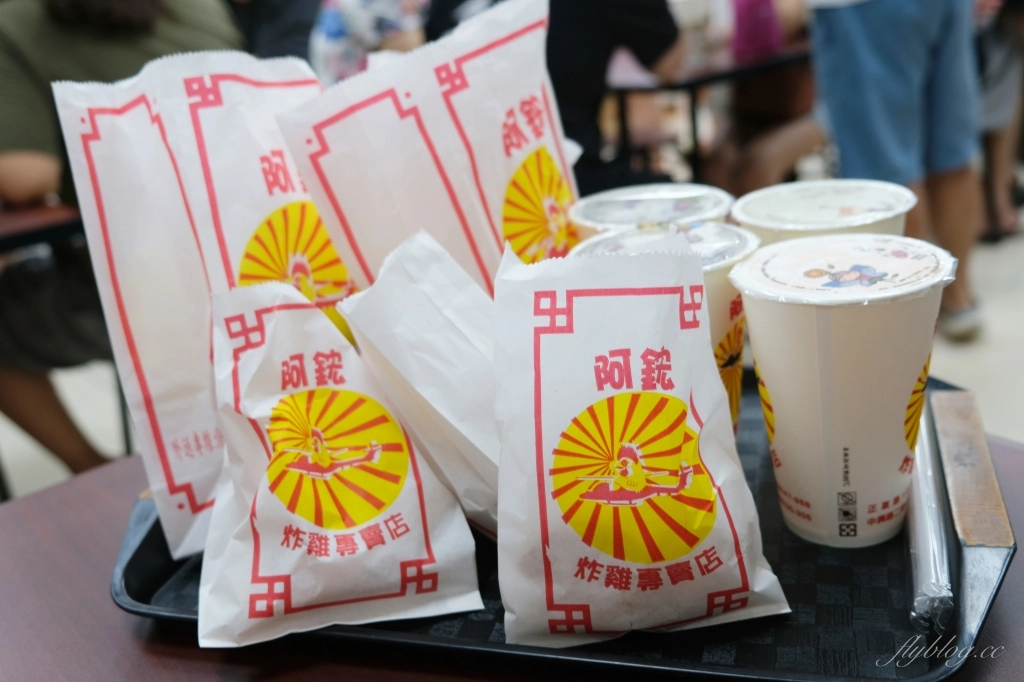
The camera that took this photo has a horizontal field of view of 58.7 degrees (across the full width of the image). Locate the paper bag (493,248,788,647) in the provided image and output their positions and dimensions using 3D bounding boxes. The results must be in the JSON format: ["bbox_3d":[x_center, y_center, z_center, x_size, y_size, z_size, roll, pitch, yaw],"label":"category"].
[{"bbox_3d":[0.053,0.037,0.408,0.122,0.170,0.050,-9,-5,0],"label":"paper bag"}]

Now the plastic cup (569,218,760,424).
[{"bbox_3d":[0.085,0.011,0.483,0.095,0.127,0.095,-8,22,3],"label":"plastic cup"}]

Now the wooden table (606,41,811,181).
[{"bbox_3d":[0.416,-0.371,2.479,0.630,0.750,0.880,-22,26,-29],"label":"wooden table"}]

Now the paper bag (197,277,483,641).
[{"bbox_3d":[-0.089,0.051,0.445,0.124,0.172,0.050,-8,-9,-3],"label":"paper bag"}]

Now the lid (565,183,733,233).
[{"bbox_3d":[0.081,-0.076,0.528,0.097,0.008,0.097,-8,22,3],"label":"lid"}]

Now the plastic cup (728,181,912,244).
[{"bbox_3d":[0.177,-0.016,0.516,0.095,0.127,0.095,-8,22,3],"label":"plastic cup"}]

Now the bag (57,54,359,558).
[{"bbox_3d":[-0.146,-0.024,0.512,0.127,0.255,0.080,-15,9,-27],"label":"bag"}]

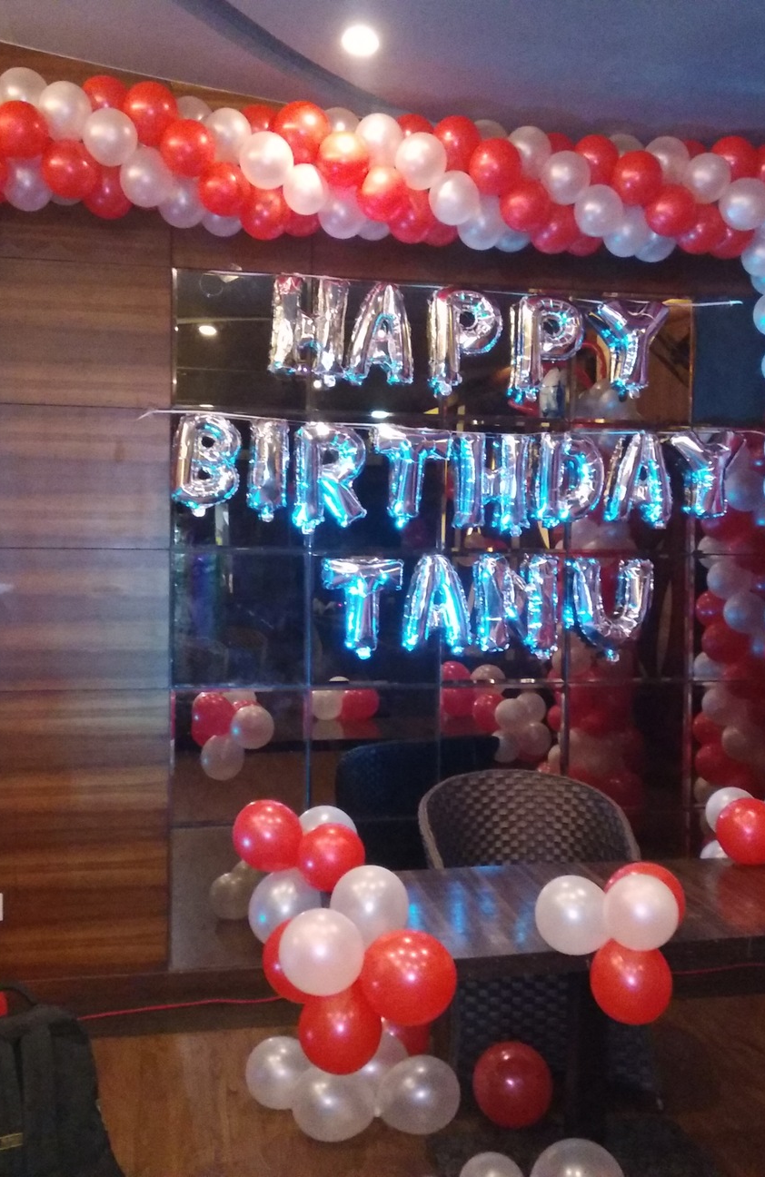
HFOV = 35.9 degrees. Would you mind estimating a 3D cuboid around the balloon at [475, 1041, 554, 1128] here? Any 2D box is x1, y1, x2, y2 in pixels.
[{"bbox_3d":[0.342,1.292,3.071,0.200,0.215,0.200,0,1,0],"label":"balloon"}]

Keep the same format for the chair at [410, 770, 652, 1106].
[{"bbox_3d":[0.436,0.994,3.402,0.610,0.860,0.560,0,0,-9],"label":"chair"}]

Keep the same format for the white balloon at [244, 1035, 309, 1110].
[{"bbox_3d":[-0.250,1.169,2.850,0.169,0.181,0.178,0,0,-12],"label":"white balloon"}]

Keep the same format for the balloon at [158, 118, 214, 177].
[{"bbox_3d":[-0.571,-1.283,3.430,0.160,0.166,0.165,0,2,-11],"label":"balloon"}]

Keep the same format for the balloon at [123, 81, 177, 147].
[{"bbox_3d":[-0.659,-1.349,3.346,0.160,0.165,0.160,0,0,-12],"label":"balloon"}]

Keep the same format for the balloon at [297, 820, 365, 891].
[{"bbox_3d":[-0.128,0.664,2.920,0.162,0.168,0.165,0,2,-11],"label":"balloon"}]

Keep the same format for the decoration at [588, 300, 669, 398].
[{"bbox_3d":[0.834,-0.814,4.001,0.260,0.328,0.070,0,1,-11],"label":"decoration"}]

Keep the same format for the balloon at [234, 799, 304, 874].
[{"bbox_3d":[-0.263,0.564,2.693,0.160,0.160,0.160,0,0,-12],"label":"balloon"}]

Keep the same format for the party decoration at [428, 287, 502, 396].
[{"bbox_3d":[0.270,-0.806,3.846,0.235,0.345,0.070,0,0,-12],"label":"party decoration"}]

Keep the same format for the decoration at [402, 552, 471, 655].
[{"bbox_3d":[0.182,0.049,3.888,0.218,0.325,0.070,0,1,-11],"label":"decoration"}]

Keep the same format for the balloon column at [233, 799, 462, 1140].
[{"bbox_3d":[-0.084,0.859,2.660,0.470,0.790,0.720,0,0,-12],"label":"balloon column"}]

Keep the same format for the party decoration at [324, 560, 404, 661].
[{"bbox_3d":[-0.063,0.066,3.935,0.262,0.338,0.075,0,1,-11],"label":"party decoration"}]

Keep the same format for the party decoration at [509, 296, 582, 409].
[{"bbox_3d":[0.554,-0.809,4.020,0.250,0.370,0.080,0,0,-12],"label":"party decoration"}]

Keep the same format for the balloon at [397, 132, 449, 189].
[{"bbox_3d":[0.122,-1.307,3.600,0.165,0.170,0.180,0,1,0],"label":"balloon"}]

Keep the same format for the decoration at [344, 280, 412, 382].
[{"bbox_3d":[-0.014,-0.821,3.786,0.222,0.330,0.070,0,0,-12],"label":"decoration"}]

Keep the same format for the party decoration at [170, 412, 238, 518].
[{"bbox_3d":[-0.552,-0.386,3.670,0.210,0.315,0.060,0,2,-11],"label":"party decoration"}]

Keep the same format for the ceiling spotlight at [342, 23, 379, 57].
[{"bbox_3d":[-0.066,-1.593,3.426,0.110,0.040,0.110,0,1,-11],"label":"ceiling spotlight"}]

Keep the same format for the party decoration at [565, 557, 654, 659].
[{"bbox_3d":[0.790,0.068,4.096,0.295,0.345,0.075,0,1,-11],"label":"party decoration"}]

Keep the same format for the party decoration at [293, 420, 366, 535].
[{"bbox_3d":[-0.171,-0.359,3.814,0.234,0.355,0.070,0,1,-11],"label":"party decoration"}]

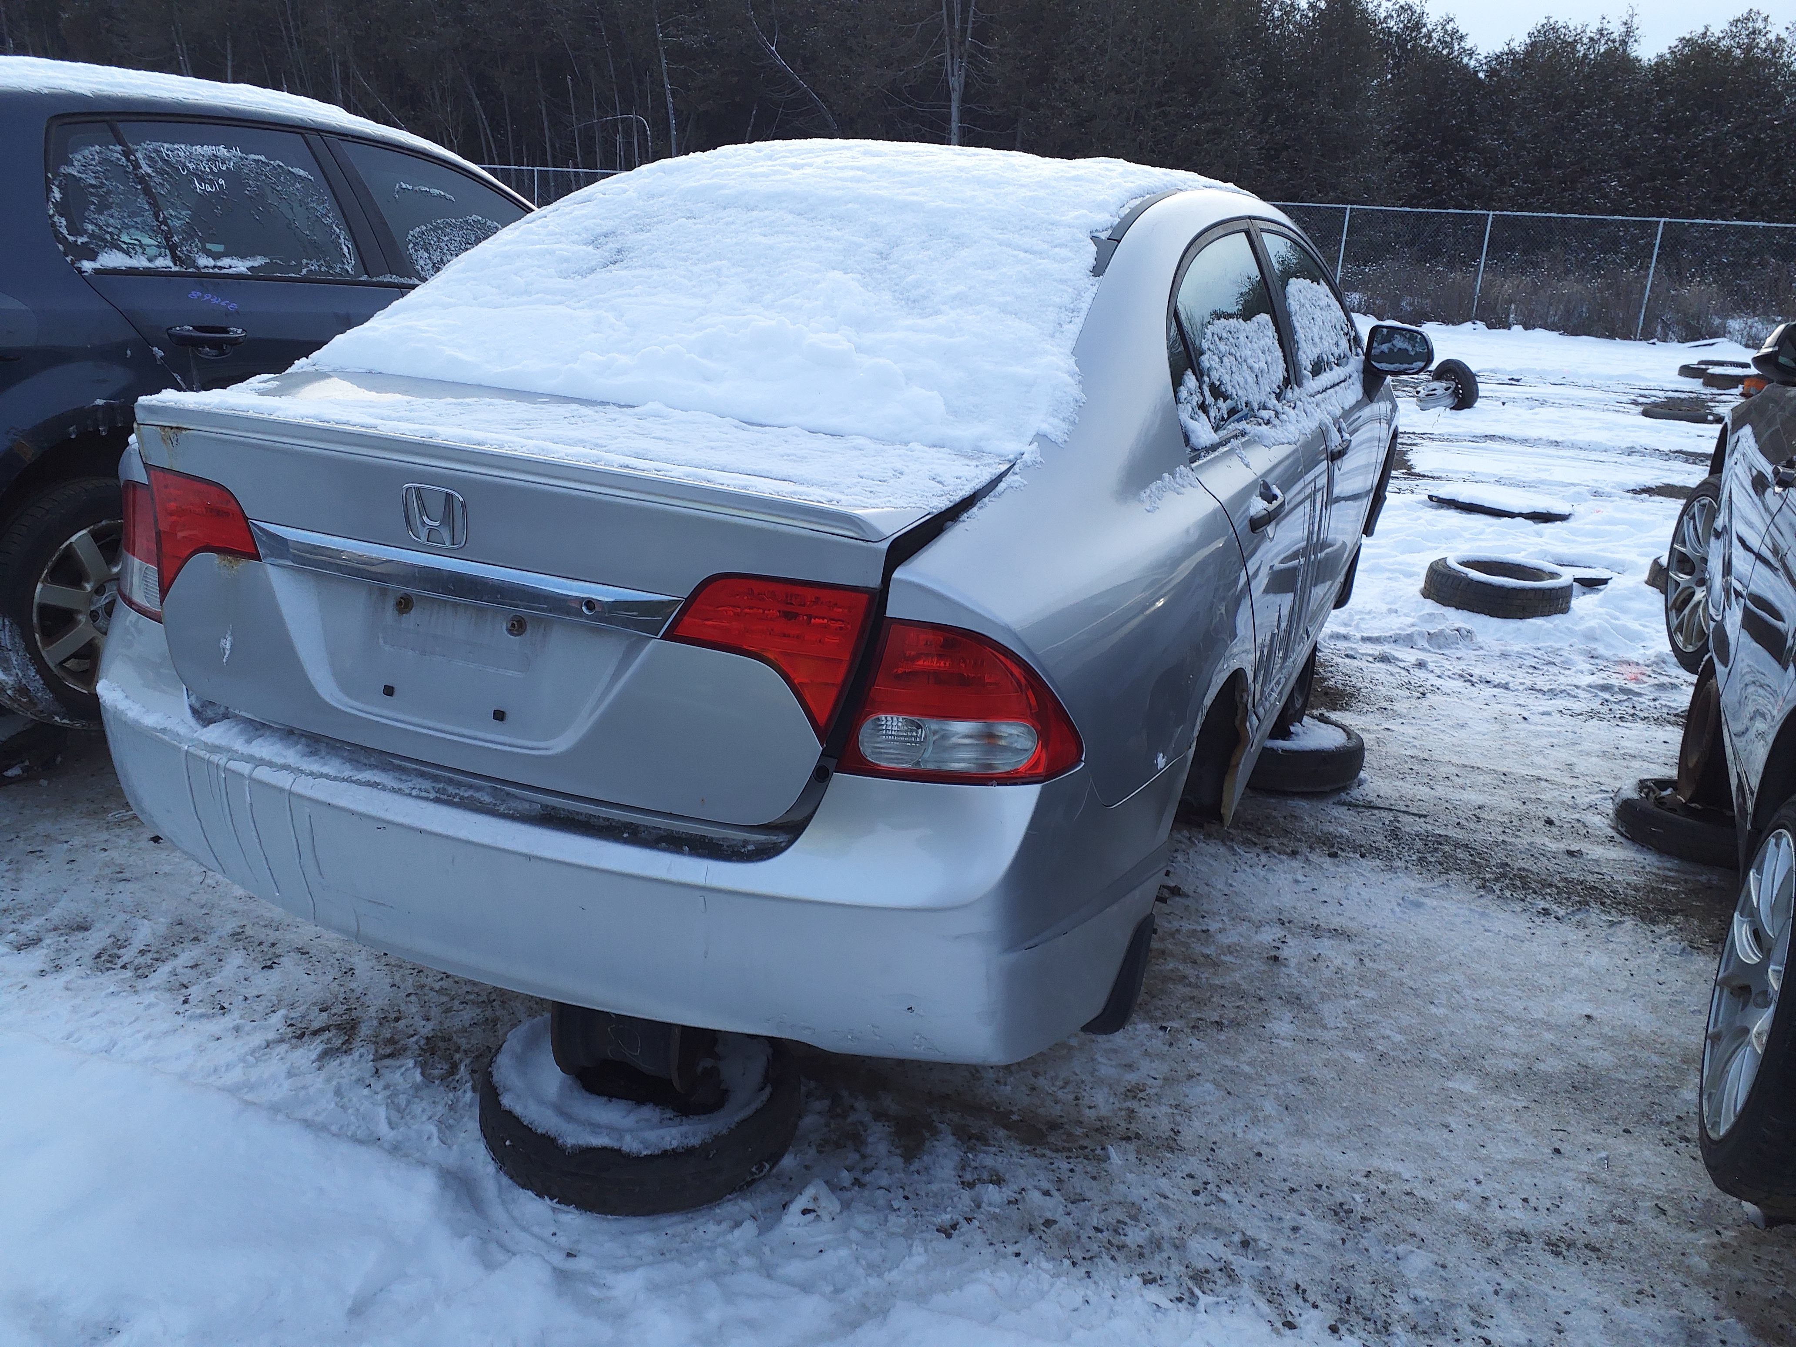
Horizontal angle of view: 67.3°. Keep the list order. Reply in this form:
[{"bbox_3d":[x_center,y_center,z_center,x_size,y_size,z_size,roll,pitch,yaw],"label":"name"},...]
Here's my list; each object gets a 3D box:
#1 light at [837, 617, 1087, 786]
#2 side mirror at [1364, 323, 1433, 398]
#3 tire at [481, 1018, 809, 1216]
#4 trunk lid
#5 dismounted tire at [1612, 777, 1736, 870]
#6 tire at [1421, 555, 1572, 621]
[{"bbox_3d":[0.091,0.027,1.569,0.273,0.242,0.237,11,22,21],"label":"light"},{"bbox_3d":[1.435,-0.896,3.870,0.220,0.200,0.130,11,22,21],"label":"side mirror"},{"bbox_3d":[-0.493,0.796,2.651,0.610,0.170,0.610,1,20,0],"label":"tire"},{"bbox_3d":[-0.499,-0.119,1.890,1.161,0.470,0.485,11,22,21],"label":"trunk lid"},{"bbox_3d":[2.431,0.389,3.962,0.585,0.150,0.585,1,20,0],"label":"dismounted tire"},{"bbox_3d":[2.725,-0.392,6.133,0.615,0.165,0.615,1,20,0],"label":"tire"}]

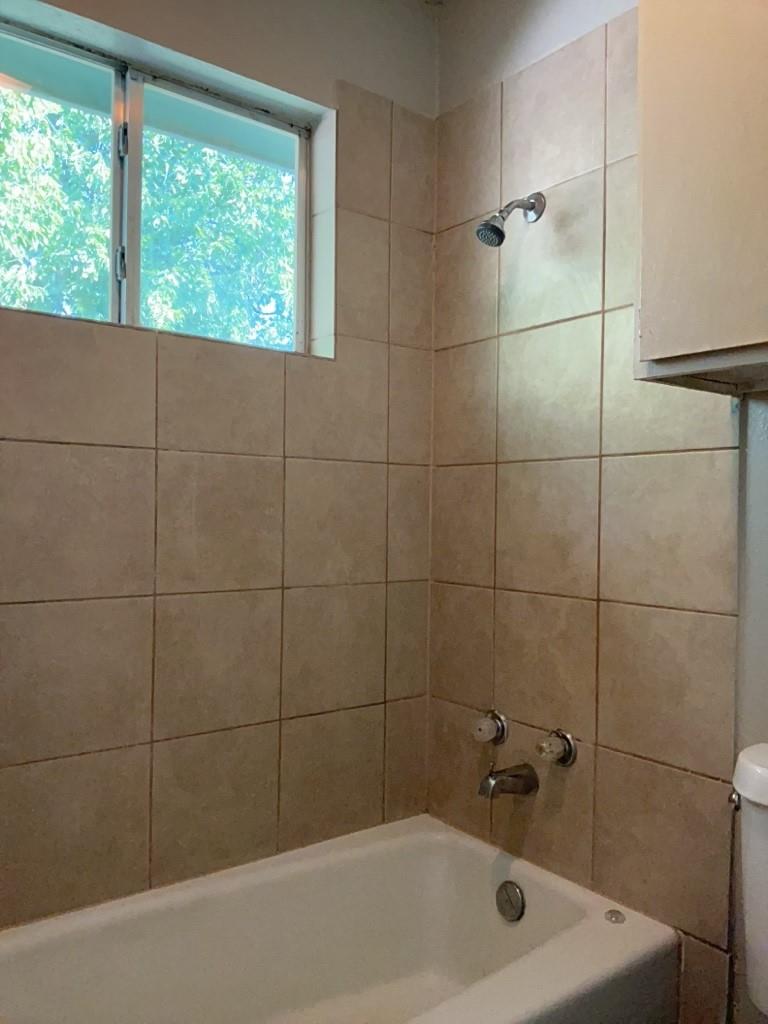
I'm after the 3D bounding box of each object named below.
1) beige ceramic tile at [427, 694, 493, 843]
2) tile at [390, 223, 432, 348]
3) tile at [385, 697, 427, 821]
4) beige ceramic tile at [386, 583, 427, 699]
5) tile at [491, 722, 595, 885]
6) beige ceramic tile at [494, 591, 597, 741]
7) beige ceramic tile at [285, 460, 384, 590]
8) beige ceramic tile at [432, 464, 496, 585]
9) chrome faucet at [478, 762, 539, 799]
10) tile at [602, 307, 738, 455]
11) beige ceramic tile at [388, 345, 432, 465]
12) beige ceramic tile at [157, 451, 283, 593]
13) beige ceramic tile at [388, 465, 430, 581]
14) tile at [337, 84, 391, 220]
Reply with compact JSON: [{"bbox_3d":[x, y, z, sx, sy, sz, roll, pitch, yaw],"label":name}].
[{"bbox_3d":[0.195,0.648,2.047,0.010,0.307,0.237,1,0,-38],"label":"beige ceramic tile"},{"bbox_3d":[0.071,-0.581,2.078,0.144,0.305,0.020,1,0,-38],"label":"tile"},{"bbox_3d":[0.056,0.648,2.115,0.144,0.305,0.012,1,0,-38],"label":"tile"},{"bbox_3d":[0.060,0.337,2.099,0.144,0.304,0.010,1,0,-37],"label":"beige ceramic tile"},{"bbox_3d":[0.363,0.650,1.831,0.010,0.307,0.304,1,0,-38],"label":"tile"},{"bbox_3d":[0.367,0.341,1.831,0.010,0.304,0.304,1,0,-38],"label":"beige ceramic tile"},{"bbox_3d":[-0.116,0.027,1.939,0.300,0.300,0.020,1,0,-38],"label":"beige ceramic tile"},{"bbox_3d":[0.205,0.032,2.061,0.012,0.305,0.239,1,0,-38],"label":"beige ceramic tile"},{"bbox_3d":[0.288,0.617,1.819,0.139,0.084,0.056,1,0,-38],"label":"chrome faucet"},{"bbox_3d":[0.558,-0.268,1.573,0.020,0.302,0.301,1,0,-38],"label":"tile"},{"bbox_3d":[0.069,-0.280,2.113,0.144,0.305,0.012,1,0,-38],"label":"beige ceramic tile"},{"bbox_3d":[-0.362,0.024,1.786,0.305,0.305,0.012,1,0,-38],"label":"beige ceramic tile"},{"bbox_3d":[0.065,0.030,2.099,0.144,0.304,0.010,1,0,-37],"label":"beige ceramic tile"},{"bbox_3d":[-0.050,-0.900,2.015,0.169,0.305,0.012,1,0,-38],"label":"tile"}]

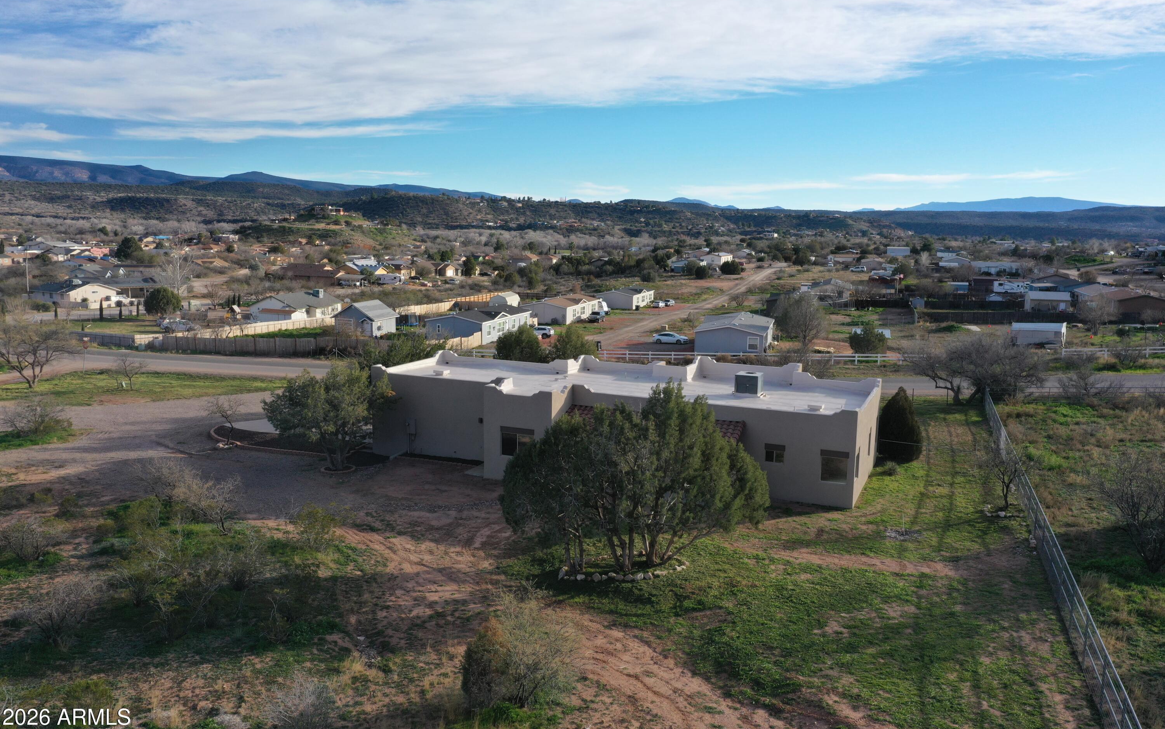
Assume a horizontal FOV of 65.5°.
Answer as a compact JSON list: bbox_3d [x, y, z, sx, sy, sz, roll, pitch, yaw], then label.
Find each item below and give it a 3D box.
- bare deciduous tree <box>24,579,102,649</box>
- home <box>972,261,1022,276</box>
[{"bbox_3d":[-15.649,7.515,27.202,2.100,2.100,2.100,0,9,0],"label":"bare deciduous tree"},{"bbox_3d":[139.623,-31.995,304.988,16.000,3.800,8.000,3,9,17],"label":"home"}]

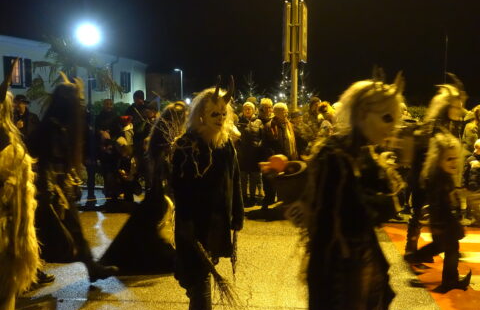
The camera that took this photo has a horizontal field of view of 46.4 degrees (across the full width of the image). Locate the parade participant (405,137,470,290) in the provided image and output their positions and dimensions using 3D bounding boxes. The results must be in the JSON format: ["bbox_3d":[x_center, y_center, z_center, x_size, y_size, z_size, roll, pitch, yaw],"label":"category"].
[{"bbox_3d":[1.736,0.494,4.972,0.520,1.371,0.440,0,5,5],"label":"parade participant"}]

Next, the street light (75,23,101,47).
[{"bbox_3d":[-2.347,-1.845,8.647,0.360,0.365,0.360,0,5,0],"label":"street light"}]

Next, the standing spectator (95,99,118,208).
[{"bbox_3d":[-2.145,-0.034,8.997,0.450,1.707,0.340,-1,5,-8],"label":"standing spectator"}]

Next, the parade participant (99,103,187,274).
[{"bbox_3d":[-0.960,0.303,5.632,0.780,1.635,0.650,0,5,5],"label":"parade participant"}]

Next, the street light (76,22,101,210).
[{"bbox_3d":[-2.361,-0.612,8.757,0.360,2.901,0.360,0,5,0],"label":"street light"}]

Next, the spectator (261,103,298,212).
[{"bbox_3d":[0.622,-0.002,8.825,0.540,1.674,0.380,1,5,15],"label":"spectator"}]

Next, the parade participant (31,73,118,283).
[{"bbox_3d":[-1.549,0.196,5.275,0.700,1.911,0.580,0,5,5],"label":"parade participant"}]

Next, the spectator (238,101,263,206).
[{"bbox_3d":[0.154,-0.042,9.086,0.500,1.708,0.360,0,5,-5],"label":"spectator"}]

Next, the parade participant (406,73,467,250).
[{"bbox_3d":[2.001,0.139,5.760,0.580,1.938,0.550,0,5,5],"label":"parade participant"}]

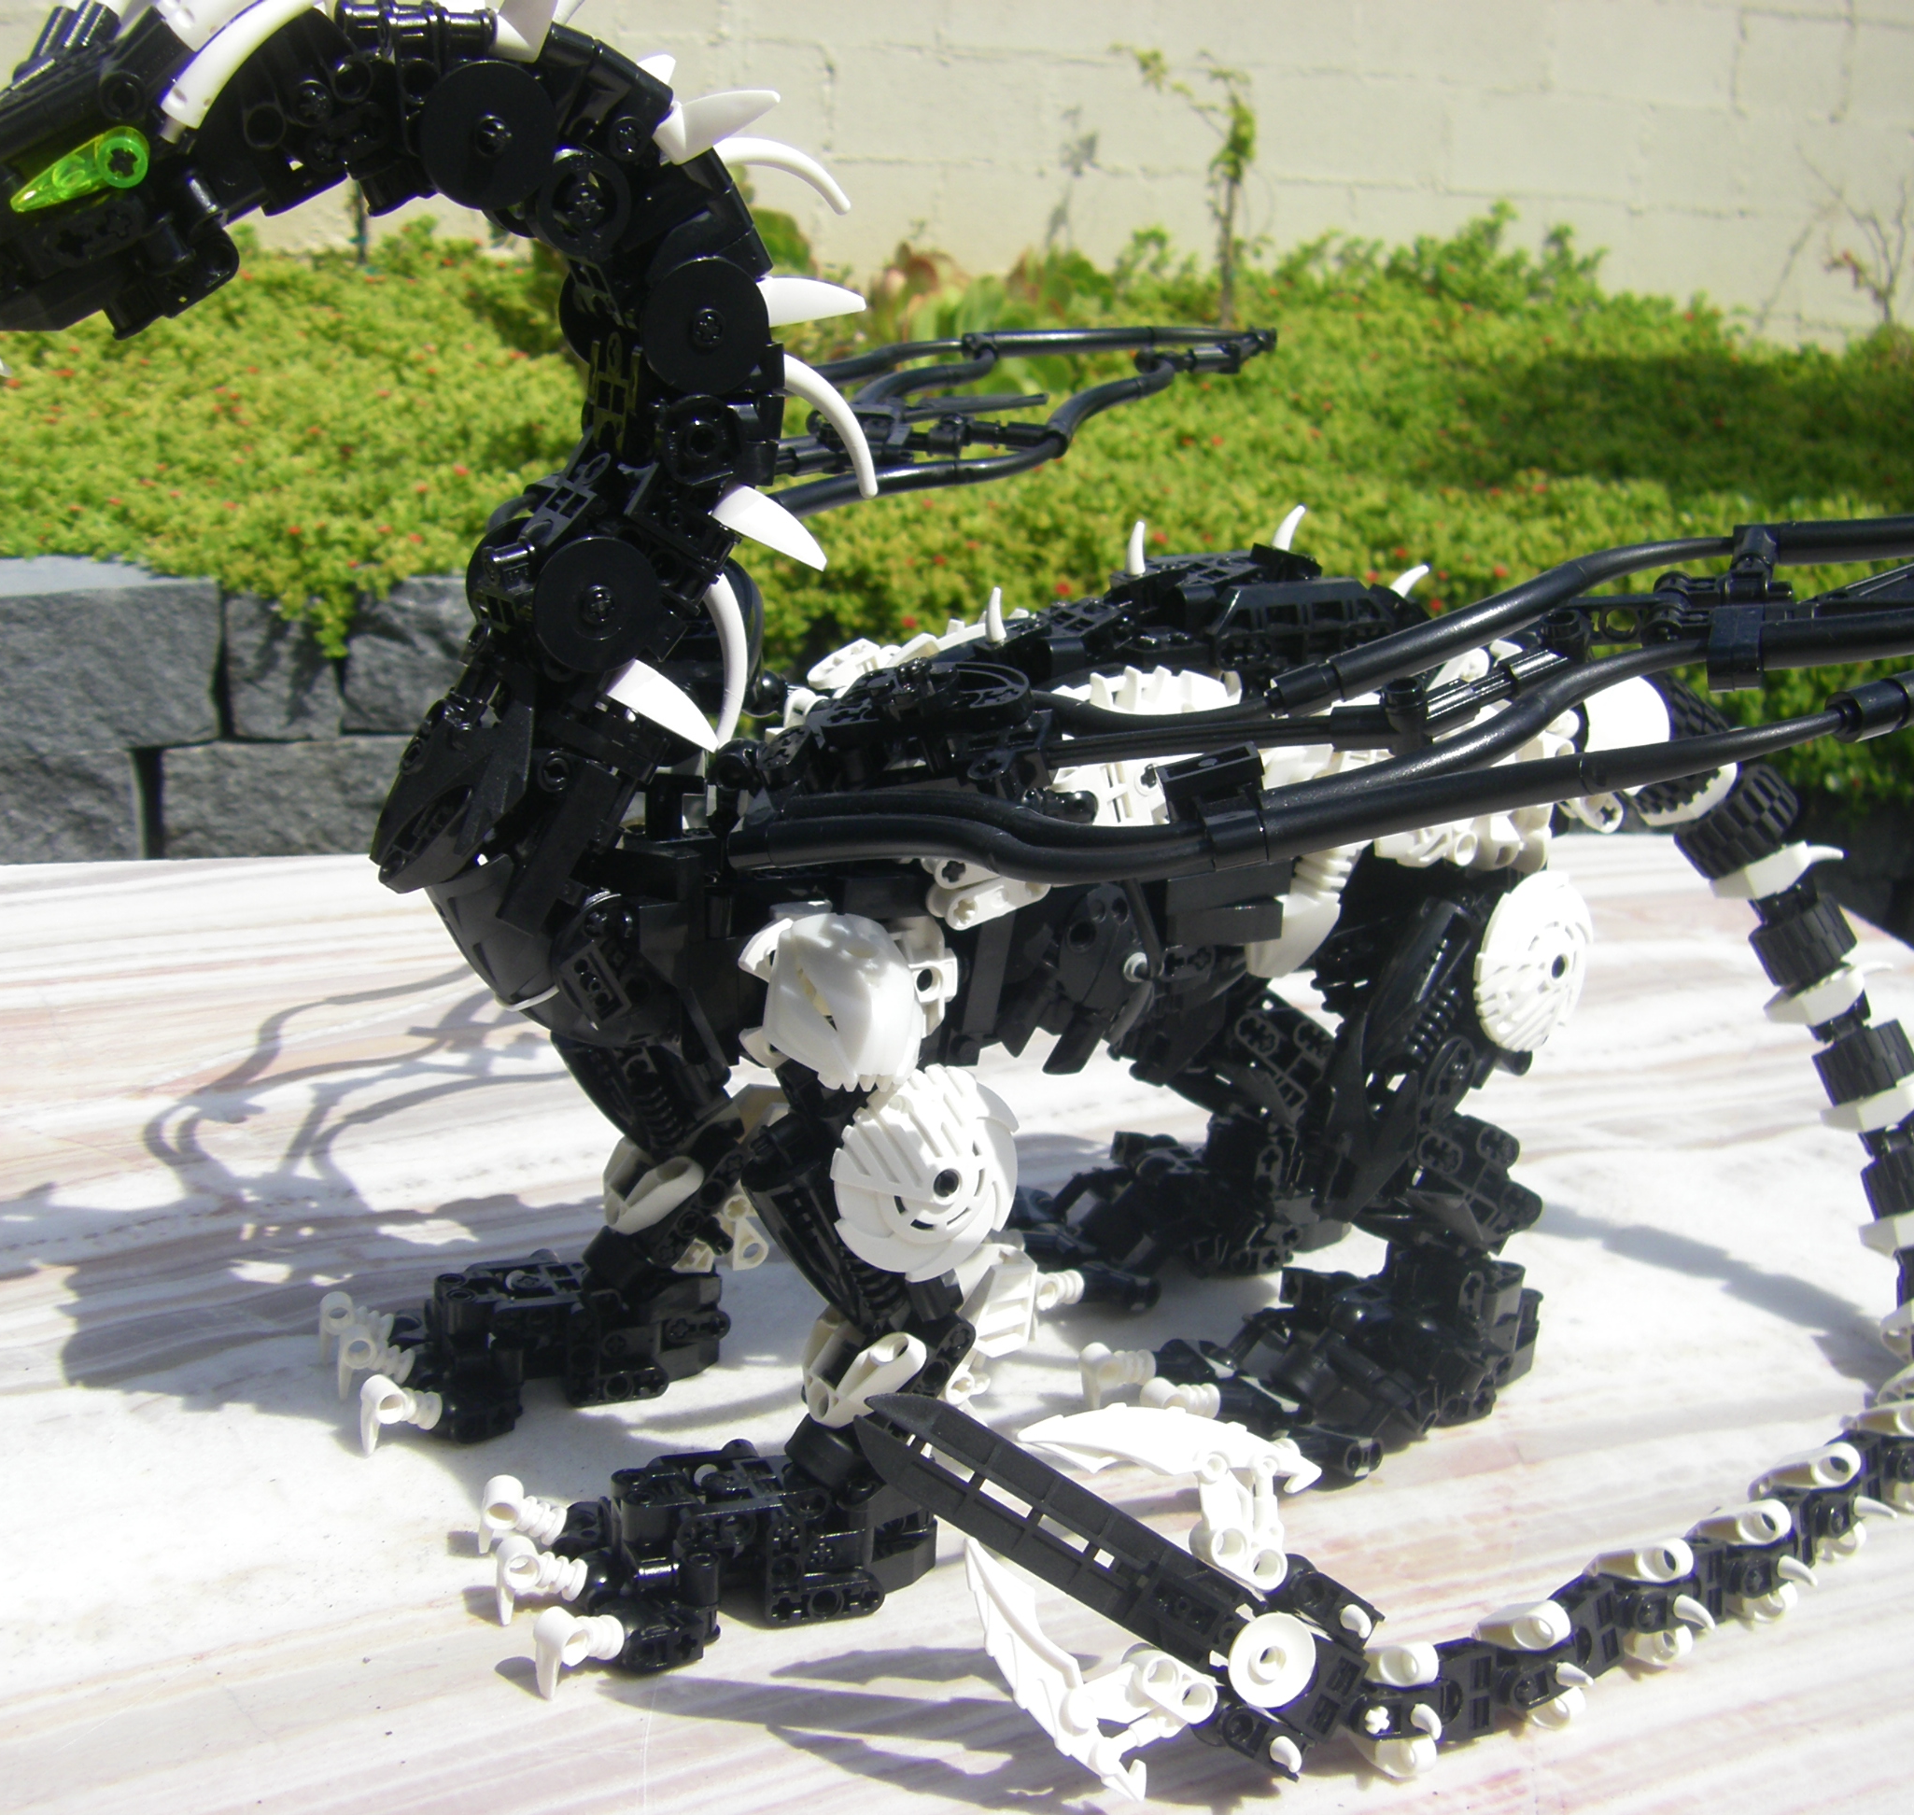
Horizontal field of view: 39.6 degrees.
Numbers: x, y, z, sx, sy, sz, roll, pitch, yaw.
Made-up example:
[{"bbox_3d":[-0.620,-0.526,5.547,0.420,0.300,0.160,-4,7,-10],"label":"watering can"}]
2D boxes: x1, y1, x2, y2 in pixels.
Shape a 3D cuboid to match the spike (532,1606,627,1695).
[{"bbox_3d":[-0.067,0.131,0.470,0.017,0.018,0.009,-10,20,-33],"label":"spike"}]

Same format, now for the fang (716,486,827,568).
[{"bbox_3d":[-0.033,-0.071,0.494,0.025,0.008,0.008,25,3,-32],"label":"fang"}]

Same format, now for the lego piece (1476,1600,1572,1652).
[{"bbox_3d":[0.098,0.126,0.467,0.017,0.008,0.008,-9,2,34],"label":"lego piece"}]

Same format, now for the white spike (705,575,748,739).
[{"bbox_3d":[-0.043,-0.045,0.490,0.008,0.031,0.004,-5,3,-21],"label":"white spike"}]

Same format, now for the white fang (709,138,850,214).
[{"bbox_3d":[-0.032,-0.134,0.480,0.032,0.008,0.004,17,-1,-23],"label":"white fang"}]

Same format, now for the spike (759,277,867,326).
[{"bbox_3d":[-0.028,-0.112,0.487,0.025,0.009,0.008,-16,22,-24],"label":"spike"}]

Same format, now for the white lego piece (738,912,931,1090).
[{"bbox_3d":[-0.021,0.016,0.463,0.027,0.029,0.022,-7,19,-27],"label":"white lego piece"}]

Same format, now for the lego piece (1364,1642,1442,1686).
[{"bbox_3d":[0.074,0.130,0.458,0.007,0.008,0.021,9,-15,-35],"label":"lego piece"}]

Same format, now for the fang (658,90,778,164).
[{"bbox_3d":[-0.042,-0.141,0.474,0.024,0.010,0.008,-32,35,-31],"label":"fang"}]

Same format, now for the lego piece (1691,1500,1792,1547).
[{"bbox_3d":[0.150,0.119,0.509,0.007,0.008,0.021,0,-20,-41],"label":"lego piece"}]

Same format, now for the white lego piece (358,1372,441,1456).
[{"bbox_3d":[-0.118,0.107,0.559,0.016,0.016,0.008,17,2,-44],"label":"white lego piece"}]

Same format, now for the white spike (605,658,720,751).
[{"bbox_3d":[-0.052,-0.037,0.491,0.022,0.009,0.008,38,-5,-15],"label":"white spike"}]

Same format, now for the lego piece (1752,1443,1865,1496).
[{"bbox_3d":[0.169,0.113,0.528,0.021,0.008,0.007,-28,-15,35],"label":"lego piece"}]

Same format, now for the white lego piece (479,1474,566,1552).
[{"bbox_3d":[-0.083,0.116,0.511,0.017,0.018,0.009,-2,17,-11],"label":"white lego piece"}]

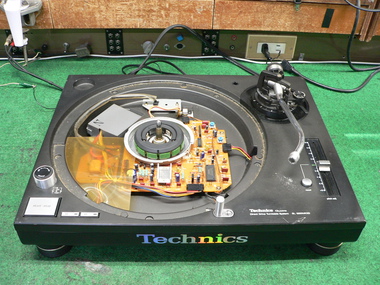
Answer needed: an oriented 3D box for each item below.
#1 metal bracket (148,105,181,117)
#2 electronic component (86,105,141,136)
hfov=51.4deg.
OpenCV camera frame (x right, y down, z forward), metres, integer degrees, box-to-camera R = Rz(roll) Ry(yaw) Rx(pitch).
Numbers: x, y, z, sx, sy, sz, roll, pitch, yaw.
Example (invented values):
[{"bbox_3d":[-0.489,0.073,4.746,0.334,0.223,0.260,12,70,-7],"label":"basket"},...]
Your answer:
[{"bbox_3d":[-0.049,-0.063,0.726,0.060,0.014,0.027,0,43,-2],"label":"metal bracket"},{"bbox_3d":[-0.126,-0.029,0.670,0.062,0.026,0.065,24,47,23],"label":"electronic component"}]

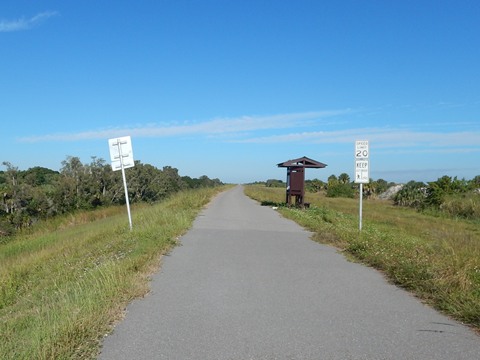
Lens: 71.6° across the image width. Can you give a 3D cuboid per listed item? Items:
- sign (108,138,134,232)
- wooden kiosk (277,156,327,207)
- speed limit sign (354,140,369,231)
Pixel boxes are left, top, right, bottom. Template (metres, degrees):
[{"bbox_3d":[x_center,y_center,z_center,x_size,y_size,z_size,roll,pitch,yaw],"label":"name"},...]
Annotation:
[{"bbox_3d":[-3.900,0.160,11.350,0.750,3.200,0.090,-7,-1,0],"label":"sign"},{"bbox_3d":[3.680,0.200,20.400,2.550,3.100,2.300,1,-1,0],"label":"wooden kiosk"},{"bbox_3d":[3.950,0.195,10.800,0.460,2.950,0.070,1,-1,3],"label":"speed limit sign"}]

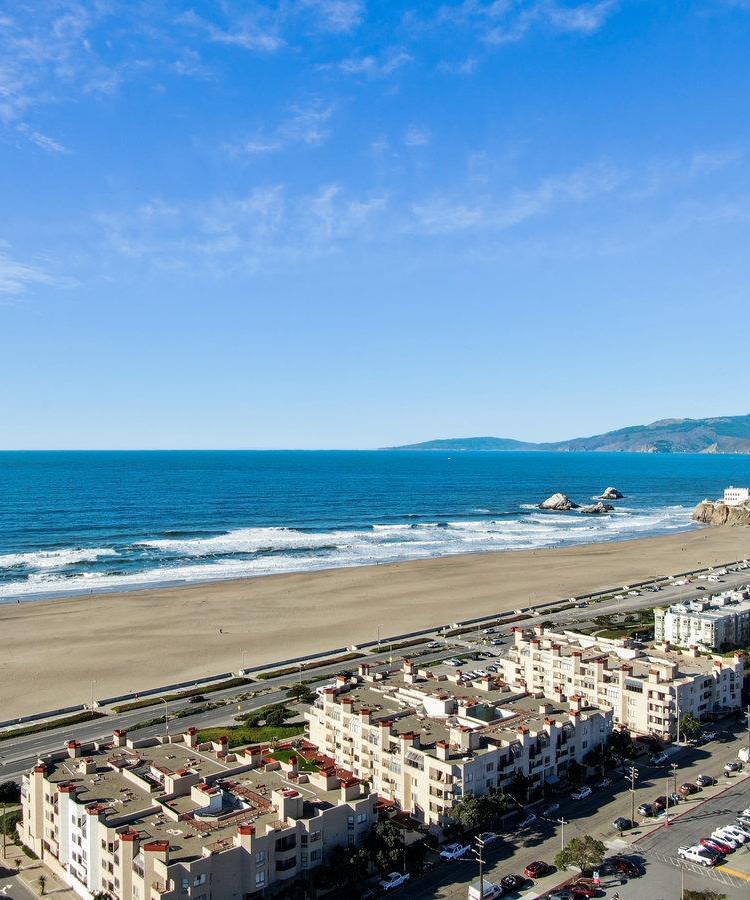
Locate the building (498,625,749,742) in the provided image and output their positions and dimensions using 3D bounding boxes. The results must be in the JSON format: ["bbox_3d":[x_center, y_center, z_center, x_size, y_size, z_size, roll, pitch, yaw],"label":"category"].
[{"bbox_3d":[63.825,58.957,221.003,39.500,14.600,52.000,0,0,-42],"label":"building"}]

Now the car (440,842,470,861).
[{"bbox_3d":[13.171,65.723,135.956,5.200,1.650,1.850,0,0,-42],"label":"car"}]

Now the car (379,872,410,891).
[{"bbox_3d":[3.062,65.754,126.725,5.200,1.650,1.850,0,0,-42],"label":"car"}]

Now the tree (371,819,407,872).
[{"bbox_3d":[2.066,62.855,132.227,5.500,7.300,6.000,0,0,0],"label":"tree"}]

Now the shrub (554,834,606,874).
[{"bbox_3d":[32.295,63.959,131.069,7.300,5.100,7.800,0,0,0],"label":"shrub"}]

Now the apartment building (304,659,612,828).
[{"bbox_3d":[14.232,59.105,176.846,45.500,14.600,52.500,0,0,-42],"label":"apartment building"}]

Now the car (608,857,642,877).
[{"bbox_3d":[39.485,65.809,131.145,1.820,1.500,4.700,0,0,-42],"label":"car"}]

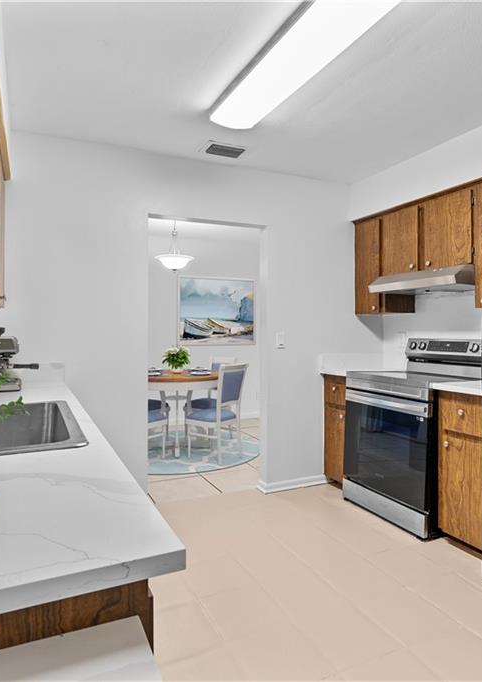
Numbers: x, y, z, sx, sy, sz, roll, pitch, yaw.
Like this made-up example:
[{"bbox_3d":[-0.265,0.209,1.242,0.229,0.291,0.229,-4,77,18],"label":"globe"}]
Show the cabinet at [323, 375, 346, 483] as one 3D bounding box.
[{"bbox_3d":[1.031,0.712,3.652,0.600,0.880,0.375,-1,2,-25],"label":"cabinet"}]

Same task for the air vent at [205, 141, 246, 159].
[{"bbox_3d":[-0.107,-1.257,3.043,0.305,0.025,0.205,-1,2,-25],"label":"air vent"}]

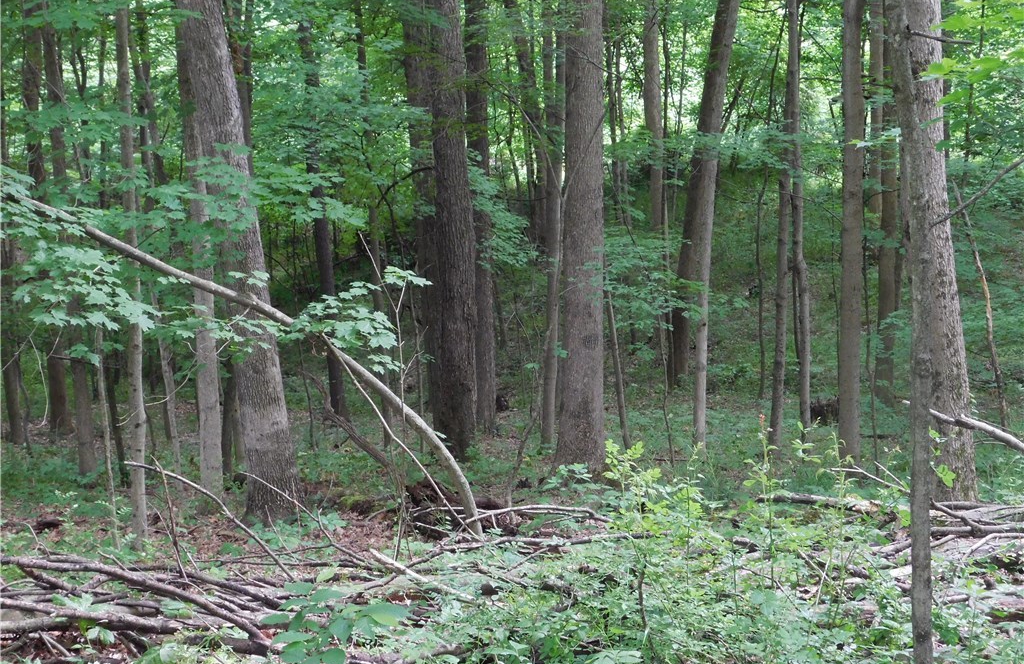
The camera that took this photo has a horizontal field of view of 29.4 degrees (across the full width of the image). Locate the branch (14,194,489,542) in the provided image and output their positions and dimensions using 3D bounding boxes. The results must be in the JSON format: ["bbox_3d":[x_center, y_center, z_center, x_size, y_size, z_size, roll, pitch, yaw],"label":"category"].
[{"bbox_3d":[-1.504,0.089,12.300,3.628,0.500,0.400,37,0,-10],"label":"branch"}]

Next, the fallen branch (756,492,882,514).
[{"bbox_3d":[2.221,1.239,14.150,0.960,0.150,0.140,1,1,31],"label":"fallen branch"}]

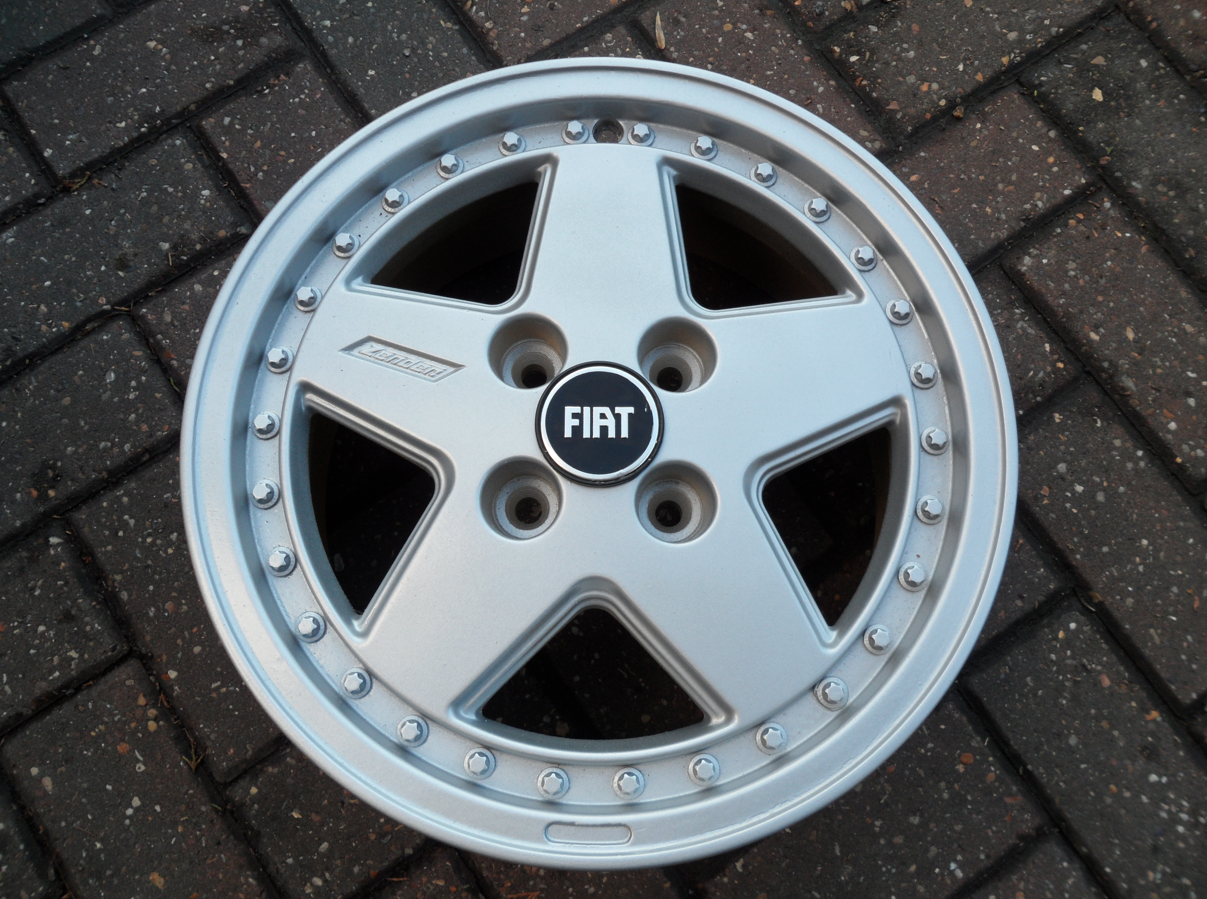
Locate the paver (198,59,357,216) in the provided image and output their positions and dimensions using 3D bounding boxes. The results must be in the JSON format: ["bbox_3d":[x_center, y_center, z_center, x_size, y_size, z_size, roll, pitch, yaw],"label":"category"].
[{"bbox_3d":[-0.197,-0.174,0.687,0.100,0.060,0.200,-34,80,-7],"label":"paver"}]

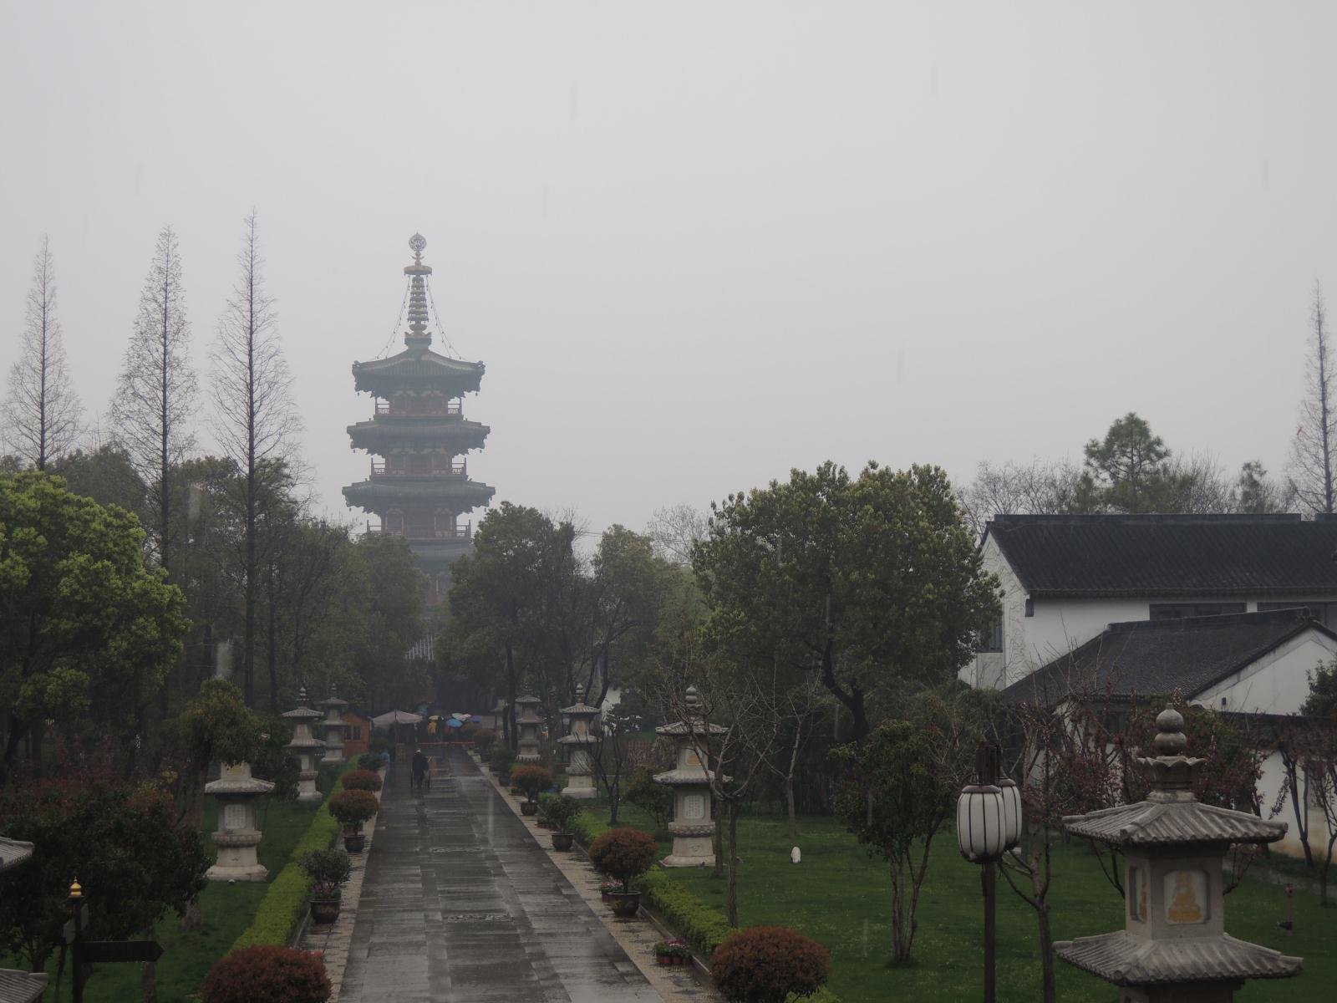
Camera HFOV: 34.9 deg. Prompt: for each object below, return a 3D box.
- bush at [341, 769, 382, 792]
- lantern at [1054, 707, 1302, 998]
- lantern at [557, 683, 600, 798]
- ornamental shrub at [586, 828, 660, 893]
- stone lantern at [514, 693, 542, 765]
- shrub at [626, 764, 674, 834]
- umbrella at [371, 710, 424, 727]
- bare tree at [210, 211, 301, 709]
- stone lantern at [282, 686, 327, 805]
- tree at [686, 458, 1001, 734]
[{"bbox_3d":[-9.727,8.987,67.287,1.300,0.900,1.300,1,-5,-8],"label":"bush"},{"bbox_3d":[4.407,3.902,18.500,1.600,4.250,1.600,1,-5,-7],"label":"lantern"},{"bbox_3d":[-3.641,9.540,84.824,1.600,4.507,1.600,0,-5,-7],"label":"lantern"},{"bbox_3d":[-0.959,7.206,42.699,1.380,1.299,1.380,0,-5,-7],"label":"ornamental shrub"},{"bbox_3d":[-7.334,11.548,111.302,1.400,4.200,1.400,1,-5,-7],"label":"stone lantern"},{"bbox_3d":[-0.542,9.157,65.619,1.700,2.069,1.700,0,-5,-7],"label":"shrub"},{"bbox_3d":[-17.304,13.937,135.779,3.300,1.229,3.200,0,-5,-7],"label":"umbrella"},{"bbox_3d":[-16.377,0.175,84.000,3.600,22.600,3.600,1,-5,-11],"label":"bare tree"},{"bbox_3d":[-14.074,9.408,82.404,1.620,4.497,1.620,0,-5,-7],"label":"stone lantern"},{"bbox_3d":[6.076,4.688,73.113,10.200,12.133,9.600,0,-5,-7],"label":"tree"}]

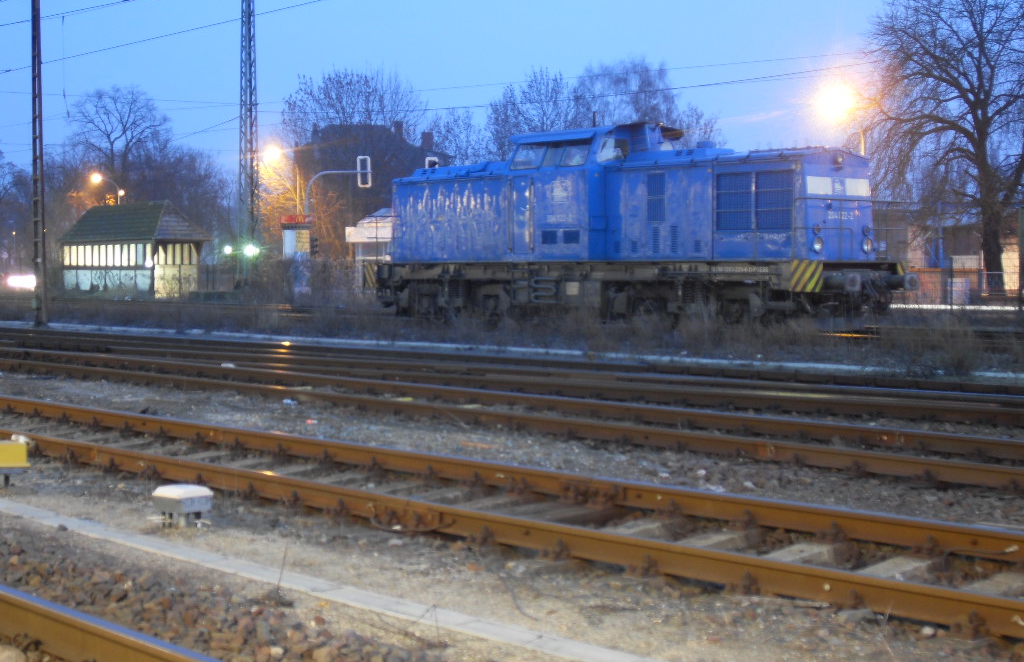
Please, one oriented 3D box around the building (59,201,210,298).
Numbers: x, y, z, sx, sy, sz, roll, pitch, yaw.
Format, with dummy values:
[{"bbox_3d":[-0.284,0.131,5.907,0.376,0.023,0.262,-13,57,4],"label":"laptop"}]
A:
[{"bbox_3d":[-17.133,-3.671,78.570,3.000,4.200,8.400,-2,3,-43],"label":"building"}]

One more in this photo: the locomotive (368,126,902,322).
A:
[{"bbox_3d":[1.950,-2.160,36.443,3.100,4.260,14.240,-2,3,-42],"label":"locomotive"}]

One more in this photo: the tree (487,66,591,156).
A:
[{"bbox_3d":[1.701,-9.876,111.700,7.200,14.000,7.200,0,2,0],"label":"tree"}]

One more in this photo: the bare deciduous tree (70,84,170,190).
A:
[{"bbox_3d":[-27.056,-10.085,119.697,7.500,13.800,7.500,0,2,0],"label":"bare deciduous tree"}]

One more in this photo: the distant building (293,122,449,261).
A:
[{"bbox_3d":[-9.612,-8.854,121.747,9.500,11.400,8.500,2,3,42],"label":"distant building"}]

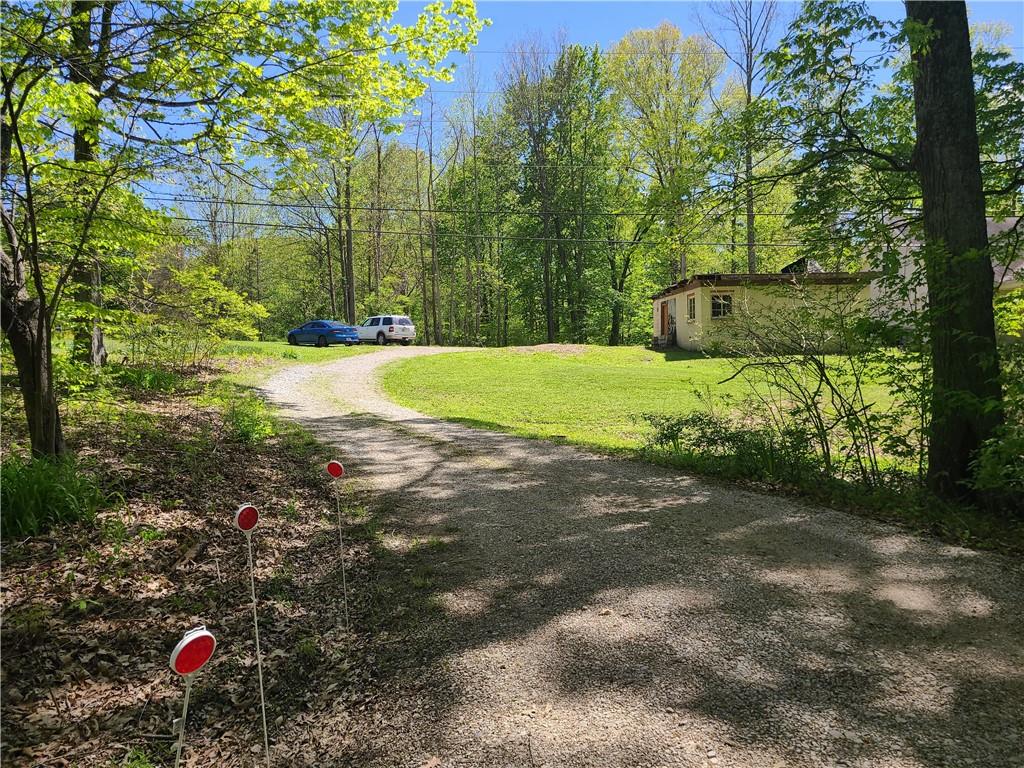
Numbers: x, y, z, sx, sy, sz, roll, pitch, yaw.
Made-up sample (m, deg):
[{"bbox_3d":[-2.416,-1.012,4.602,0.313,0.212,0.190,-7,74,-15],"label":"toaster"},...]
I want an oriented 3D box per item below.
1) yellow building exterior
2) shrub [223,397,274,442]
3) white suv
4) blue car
[{"bbox_3d":[11.499,-3.352,36.990,7.800,3.300,8.200,-1,4,-3],"label":"yellow building exterior"},{"bbox_3d":[-3.208,0.434,9.400,0.570,0.520,0.530,-1,4,0],"label":"shrub"},{"bbox_3d":[-8.014,-3.244,47.800,1.900,1.830,4.910,-4,5,-39],"label":"white suv"},{"bbox_3d":[-10.829,-2.872,44.000,4.870,1.480,1.870,2,5,39],"label":"blue car"}]

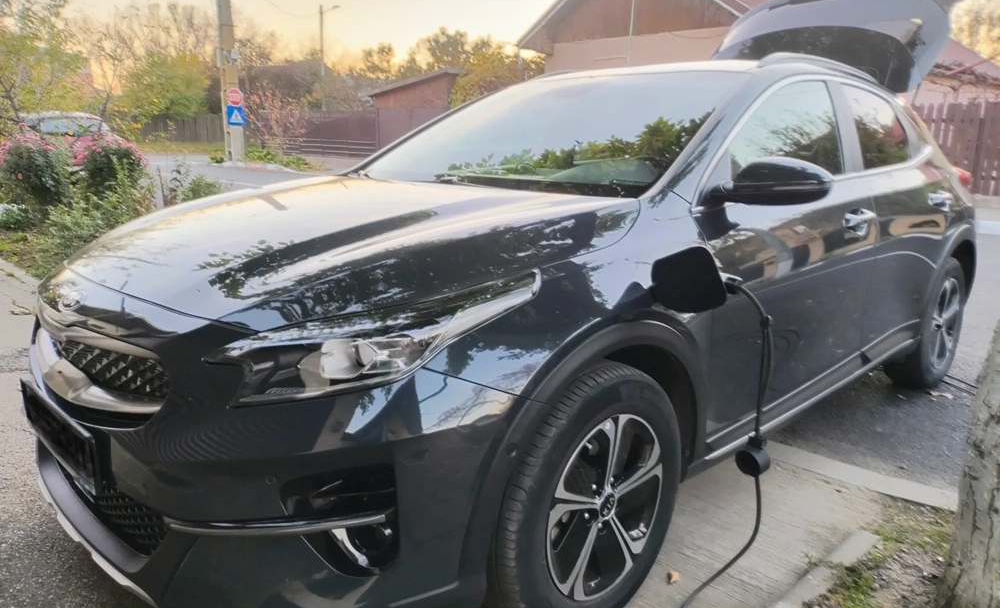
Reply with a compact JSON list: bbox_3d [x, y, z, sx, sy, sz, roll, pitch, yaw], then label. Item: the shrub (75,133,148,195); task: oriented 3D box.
[{"bbox_3d":[-4.949,-1.688,9.200,0.950,0.930,0.920,0,13,0],"label":"shrub"}]

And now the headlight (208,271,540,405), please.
[{"bbox_3d":[-0.232,0.072,1.405,0.380,0.250,0.550,8,14,33],"label":"headlight"}]

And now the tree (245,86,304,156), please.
[{"bbox_3d":[-8.082,-6.570,26.000,2.200,2.600,2.100,0,13,0],"label":"tree"}]

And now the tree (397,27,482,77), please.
[{"bbox_3d":[-3.518,-12.649,42.000,5.000,6.900,4.800,0,13,0],"label":"tree"}]

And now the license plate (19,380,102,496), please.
[{"bbox_3d":[-0.997,0.291,1.629,0.020,0.122,0.525,-10,15,-44],"label":"license plate"}]

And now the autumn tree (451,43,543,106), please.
[{"bbox_3d":[-0.099,-8.149,28.500,3.700,4.500,3.500,0,13,0],"label":"autumn tree"}]

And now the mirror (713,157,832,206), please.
[{"bbox_3d":[0.712,-0.318,1.883,0.190,0.140,0.240,-11,16,-43],"label":"mirror"}]

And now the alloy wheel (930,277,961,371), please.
[{"bbox_3d":[2.096,0.085,3.538,0.437,0.437,0.170,-11,16,-43],"label":"alloy wheel"}]

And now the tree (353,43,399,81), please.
[{"bbox_3d":[-7.930,-13.408,46.000,3.100,6.300,3.000,0,13,0],"label":"tree"}]

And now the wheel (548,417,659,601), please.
[{"bbox_3d":[0.203,0.460,1.728,0.437,0.437,0.170,-11,16,-44],"label":"wheel"}]

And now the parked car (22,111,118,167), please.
[{"bbox_3d":[-12.024,-4.709,20.800,3.850,1.500,1.670,2,13,7],"label":"parked car"}]

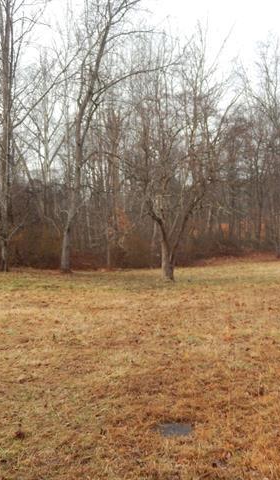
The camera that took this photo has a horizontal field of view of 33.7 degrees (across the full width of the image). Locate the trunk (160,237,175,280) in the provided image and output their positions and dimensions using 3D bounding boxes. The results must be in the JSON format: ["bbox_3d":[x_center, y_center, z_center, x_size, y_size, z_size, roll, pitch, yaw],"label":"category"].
[{"bbox_3d":[1.059,0.712,17.800,0.523,1.695,0.460,0,0,0],"label":"trunk"}]

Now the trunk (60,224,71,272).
[{"bbox_3d":[-3.594,0.410,22.300,0.468,2.316,0.440,0,0,0],"label":"trunk"}]

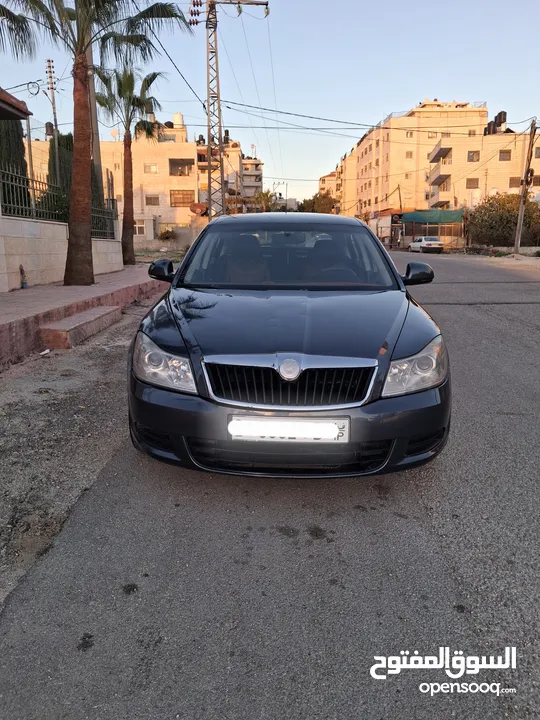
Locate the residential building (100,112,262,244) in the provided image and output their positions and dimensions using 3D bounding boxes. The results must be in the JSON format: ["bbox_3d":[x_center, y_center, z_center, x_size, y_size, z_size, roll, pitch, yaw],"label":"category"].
[{"bbox_3d":[-9.464,-17.726,57.650,15.000,13.200,14.000,-1,11,-5],"label":"residential building"}]

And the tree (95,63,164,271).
[{"bbox_3d":[-4.742,-6.501,19.111,2.400,6.448,2.400,0,11,0],"label":"tree"}]

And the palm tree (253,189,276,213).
[{"bbox_3d":[-0.640,-16.570,66.052,2.900,6.925,2.900,0,11,0],"label":"palm tree"}]

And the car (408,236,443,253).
[{"bbox_3d":[13.472,-9.914,48.499,1.720,1.420,4.450,-1,11,-7],"label":"car"}]

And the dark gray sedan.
[{"bbox_3d":[0.163,-0.422,4.584,1.800,1.460,4.570,0,11,2],"label":"dark gray sedan"}]

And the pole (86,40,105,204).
[{"bbox_3d":[-5.939,-7.259,19.473,0.280,7.623,0.280,-2,11,0],"label":"pole"}]

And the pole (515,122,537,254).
[{"bbox_3d":[16.169,-10.942,35.566,0.350,8.192,0.350,3,11,0],"label":"pole"}]

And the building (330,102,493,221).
[{"bbox_3d":[23.799,-31.205,103.411,15.500,21.200,44.000,-1,11,-4],"label":"building"}]

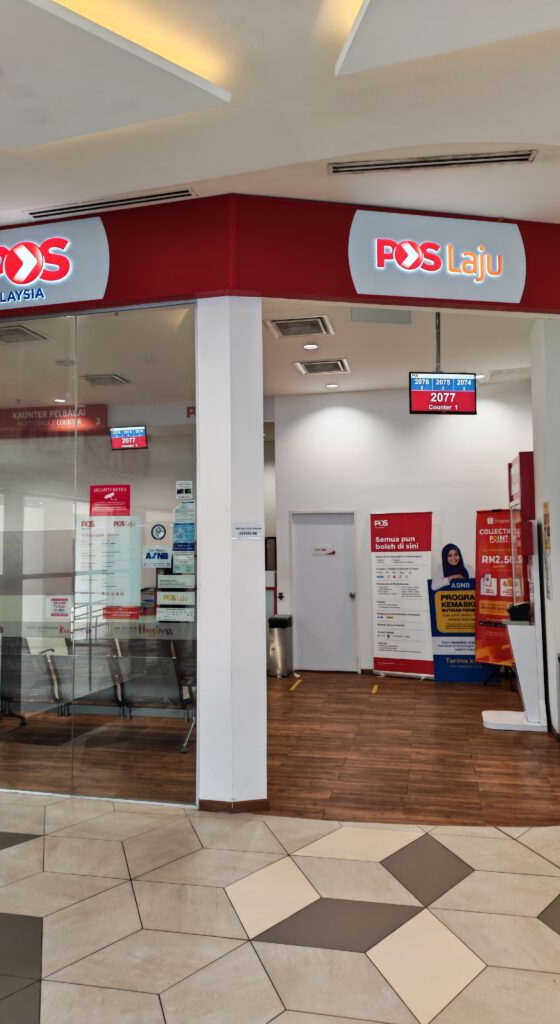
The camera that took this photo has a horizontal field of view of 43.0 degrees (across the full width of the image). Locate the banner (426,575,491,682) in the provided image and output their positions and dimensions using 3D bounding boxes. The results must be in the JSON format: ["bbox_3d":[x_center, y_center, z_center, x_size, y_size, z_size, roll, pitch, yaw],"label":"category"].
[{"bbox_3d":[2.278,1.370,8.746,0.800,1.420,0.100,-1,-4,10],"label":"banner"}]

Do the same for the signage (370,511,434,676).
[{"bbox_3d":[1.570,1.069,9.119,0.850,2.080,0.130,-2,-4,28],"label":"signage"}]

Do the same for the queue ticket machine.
[{"bbox_3d":[2.123,0.708,6.570,0.540,2.480,0.450,-2,-4,14],"label":"queue ticket machine"}]

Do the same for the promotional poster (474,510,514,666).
[{"bbox_3d":[2.603,0.943,8.376,0.580,1.920,0.100,-3,-4,33],"label":"promotional poster"}]

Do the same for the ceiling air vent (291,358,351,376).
[{"bbox_3d":[0.516,-1.697,8.339,0.590,0.060,0.590,-2,-4,14],"label":"ceiling air vent"}]

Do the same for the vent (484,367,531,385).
[{"bbox_3d":[2.862,-1.704,8.724,0.600,0.060,0.600,-2,-4,14],"label":"vent"}]

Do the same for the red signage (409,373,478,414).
[{"bbox_3d":[1.336,-0.966,5.800,0.560,0.337,0.060,0,-4,-7],"label":"red signage"}]

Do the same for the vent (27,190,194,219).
[{"bbox_3d":[-1.107,-2.012,4.605,1.200,0.050,0.120,-2,-4,14],"label":"vent"}]

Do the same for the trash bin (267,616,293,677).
[{"bbox_3d":[0.016,1.757,9.350,0.270,0.770,0.320,-2,-4,14],"label":"trash bin"}]

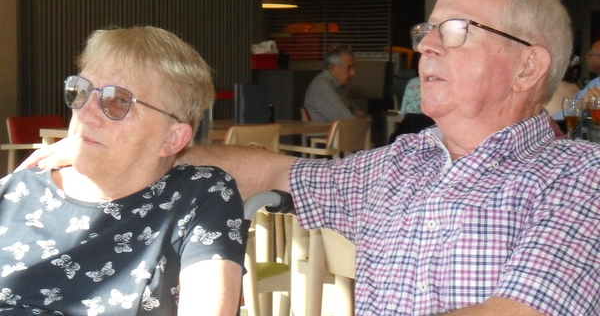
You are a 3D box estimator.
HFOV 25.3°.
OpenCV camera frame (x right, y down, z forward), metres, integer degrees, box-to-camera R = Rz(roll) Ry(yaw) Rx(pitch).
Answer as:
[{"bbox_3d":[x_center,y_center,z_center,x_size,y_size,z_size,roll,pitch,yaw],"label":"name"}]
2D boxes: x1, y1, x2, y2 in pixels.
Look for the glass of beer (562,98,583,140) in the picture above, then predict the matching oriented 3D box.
[{"bbox_3d":[1.143,-0.153,5.607,0.082,0.190,0.082,0,4,0],"label":"glass of beer"}]

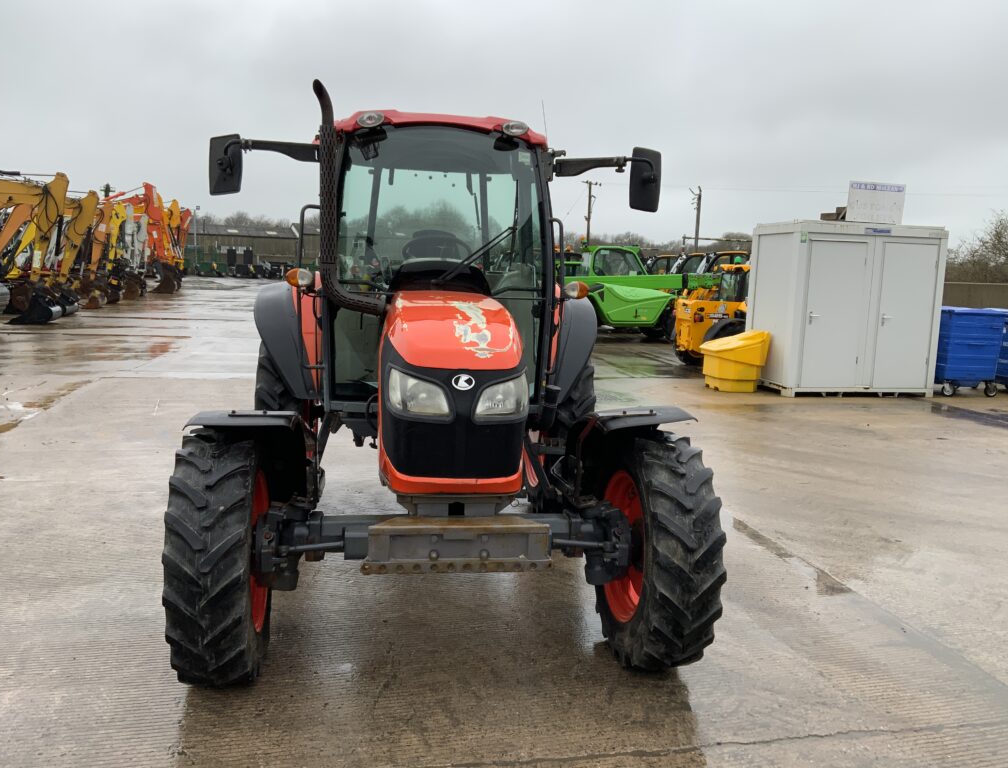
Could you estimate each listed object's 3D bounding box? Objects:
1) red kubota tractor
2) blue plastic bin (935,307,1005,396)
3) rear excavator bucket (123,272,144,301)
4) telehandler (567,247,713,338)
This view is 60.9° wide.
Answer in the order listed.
[{"bbox_3d":[-0.379,-0.230,4.859,2.420,2.730,3.800,1,8,-8],"label":"red kubota tractor"},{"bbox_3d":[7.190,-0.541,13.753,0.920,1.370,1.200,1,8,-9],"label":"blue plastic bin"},{"bbox_3d":[-14.968,-3.982,34.622,0.850,1.100,0.950,0,8,-11],"label":"rear excavator bucket"},{"bbox_3d":[3.280,-2.431,22.766,4.800,2.400,2.200,0,8,-12],"label":"telehandler"}]

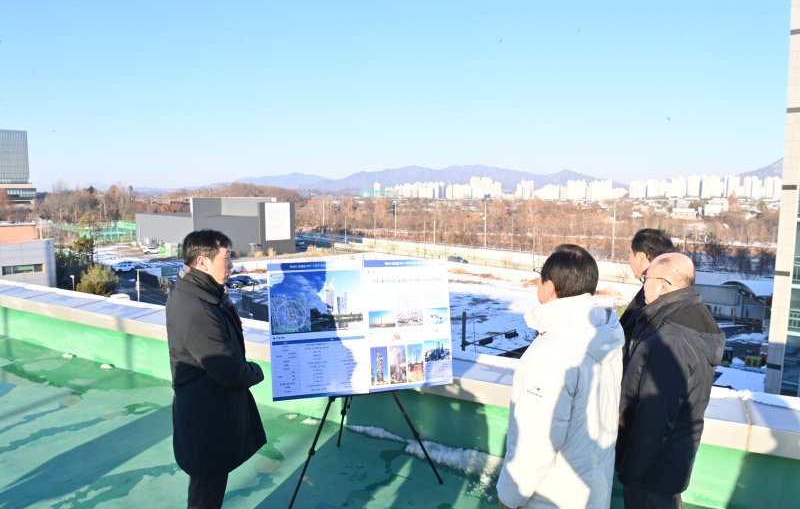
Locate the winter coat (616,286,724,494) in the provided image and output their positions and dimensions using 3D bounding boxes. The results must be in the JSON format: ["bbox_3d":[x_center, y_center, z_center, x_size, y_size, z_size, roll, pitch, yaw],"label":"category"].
[{"bbox_3d":[1.170,0.550,2.340,0.440,0.830,0.540,5,8,40],"label":"winter coat"}]

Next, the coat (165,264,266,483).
[{"bbox_3d":[-0.855,0.500,2.450,0.450,0.910,0.520,-2,7,-18],"label":"coat"}]

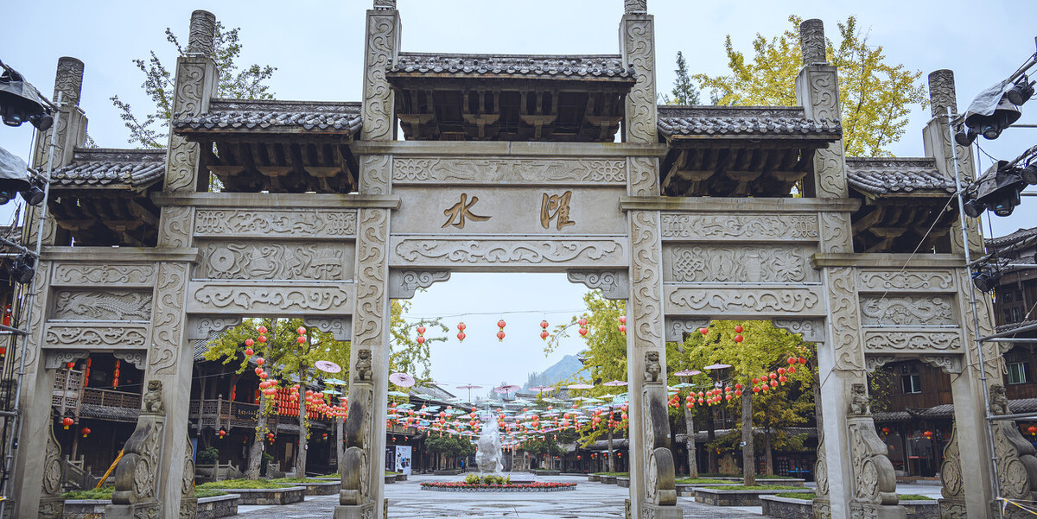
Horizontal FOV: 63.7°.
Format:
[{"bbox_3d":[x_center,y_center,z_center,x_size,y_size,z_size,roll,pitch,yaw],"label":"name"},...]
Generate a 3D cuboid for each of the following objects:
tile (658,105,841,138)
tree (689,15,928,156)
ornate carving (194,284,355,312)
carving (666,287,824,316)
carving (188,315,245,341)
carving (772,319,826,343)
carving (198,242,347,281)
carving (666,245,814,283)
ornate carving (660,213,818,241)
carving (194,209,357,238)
[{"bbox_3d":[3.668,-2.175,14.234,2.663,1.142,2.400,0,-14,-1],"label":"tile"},{"bbox_3d":[9.056,-0.510,24.532,7.300,14.450,7.200,0,-14,-1],"label":"tree"},{"bbox_3d":[-4.019,0.634,13.612,2.631,0.513,0.160,0,-14,-1],"label":"ornate carving"},{"bbox_3d":[3.713,0.691,13.766,2.637,0.505,0.160,0,-14,-1],"label":"carving"},{"bbox_3d":[-4.894,1.103,13.533,0.831,0.408,0.133,0,-13,-1],"label":"carving"},{"bbox_3d":[4.597,1.172,13.750,0.814,0.400,0.133,0,-13,-1],"label":"carving"},{"bbox_3d":[-4.075,0.029,13.838,2.370,0.630,0.130,0,-14,-1],"label":"carving"},{"bbox_3d":[3.738,0.080,14.093,2.424,0.672,0.140,0,-14,-1],"label":"carving"},{"bbox_3d":[3.691,-0.535,13.990,2.588,0.424,0.130,0,-14,-1],"label":"ornate carving"},{"bbox_3d":[-4.017,-0.601,13.836,2.612,0.448,0.130,0,-14,-1],"label":"carving"}]

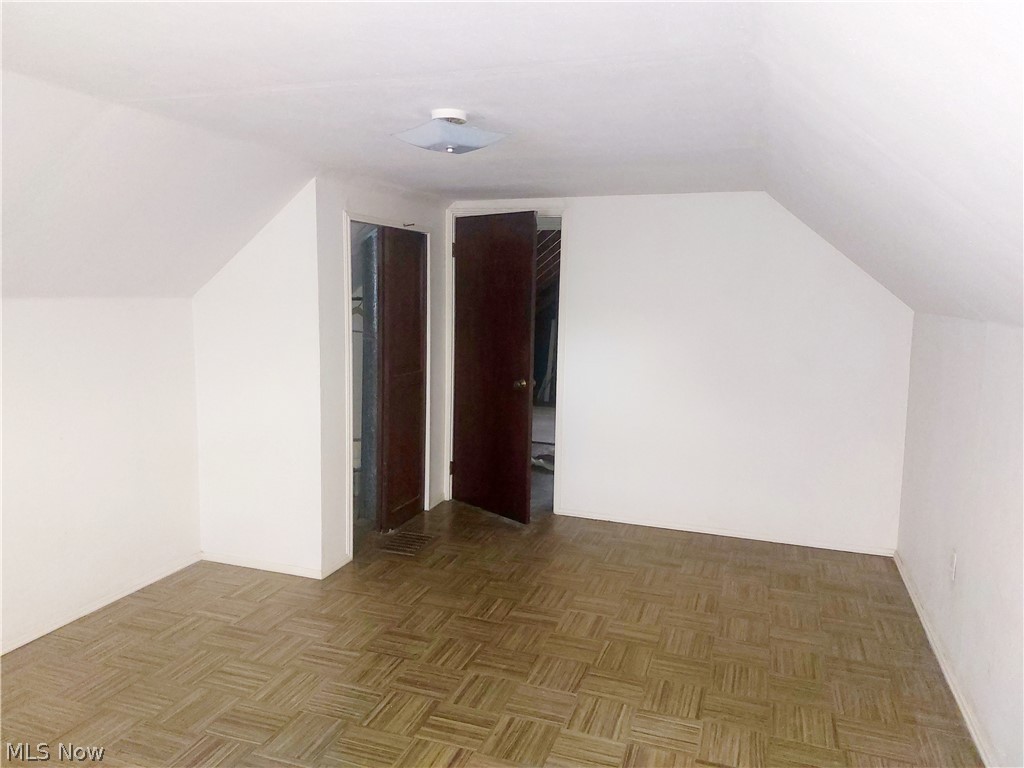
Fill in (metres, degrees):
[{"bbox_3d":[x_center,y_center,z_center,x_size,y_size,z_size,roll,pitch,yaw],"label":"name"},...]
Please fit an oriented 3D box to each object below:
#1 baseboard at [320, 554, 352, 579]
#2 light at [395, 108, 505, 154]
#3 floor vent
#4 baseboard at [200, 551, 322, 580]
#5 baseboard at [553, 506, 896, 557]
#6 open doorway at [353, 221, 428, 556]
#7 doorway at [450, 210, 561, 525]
[{"bbox_3d":[-0.954,0.989,3.876,0.016,0.052,0.305,4,8,20],"label":"baseboard"},{"bbox_3d":[-0.219,-0.893,2.518,0.315,0.135,0.315,-5,9,-38],"label":"light"},{"bbox_3d":[-0.630,0.962,4.298,0.220,0.012,0.350,4,8,20],"label":"floor vent"},{"bbox_3d":[-1.369,0.984,3.856,0.773,0.052,0.016,4,8,20],"label":"baseboard"},{"bbox_3d":[1.281,0.942,4.563,2.110,0.052,0.016,4,8,20],"label":"baseboard"},{"bbox_3d":[-0.778,0.009,4.359,0.120,1.880,0.930,4,8,20],"label":"open doorway"},{"bbox_3d":[-0.039,-0.128,4.987,0.790,2.030,0.120,4,8,20],"label":"doorway"}]

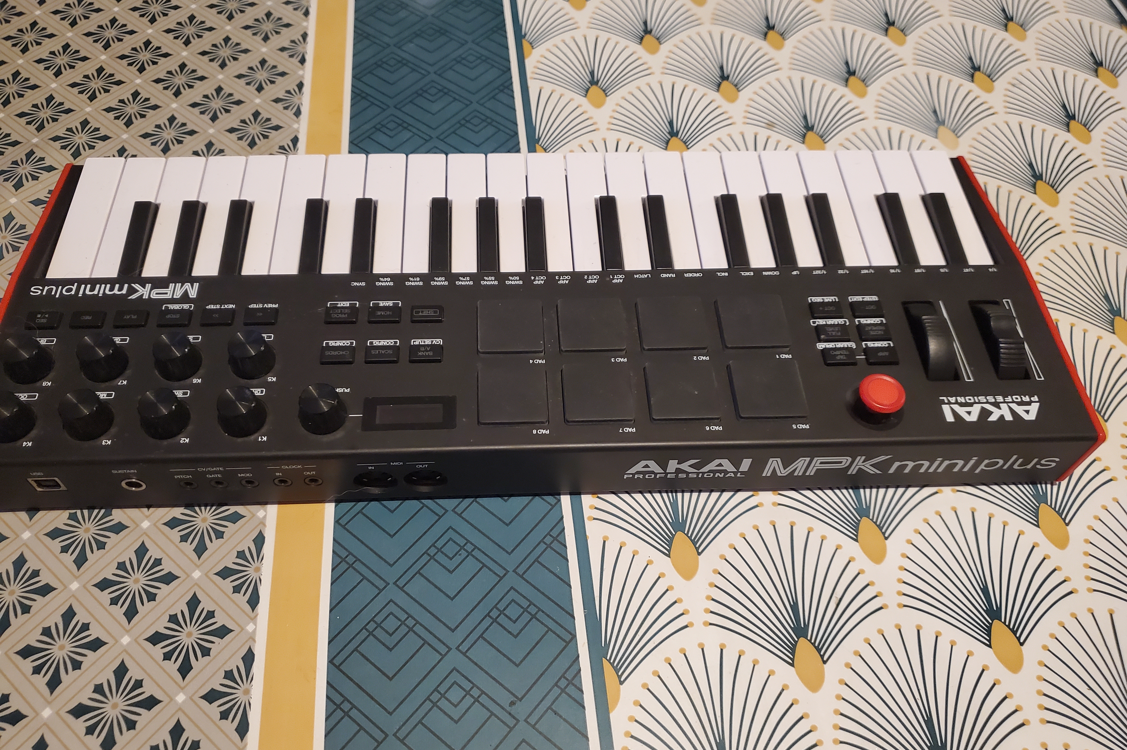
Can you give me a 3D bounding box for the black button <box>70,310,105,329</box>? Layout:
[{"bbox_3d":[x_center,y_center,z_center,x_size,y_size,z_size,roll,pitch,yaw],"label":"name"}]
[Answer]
[{"bbox_3d":[-0.208,-0.024,0.371,0.014,0.003,0.008,-1,56,-3],"label":"black button"}]

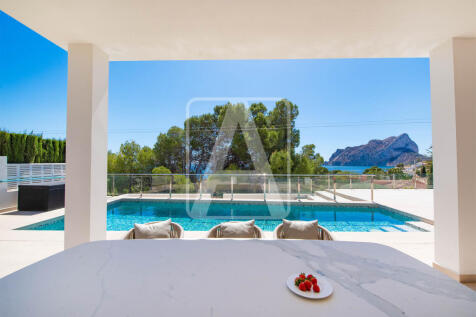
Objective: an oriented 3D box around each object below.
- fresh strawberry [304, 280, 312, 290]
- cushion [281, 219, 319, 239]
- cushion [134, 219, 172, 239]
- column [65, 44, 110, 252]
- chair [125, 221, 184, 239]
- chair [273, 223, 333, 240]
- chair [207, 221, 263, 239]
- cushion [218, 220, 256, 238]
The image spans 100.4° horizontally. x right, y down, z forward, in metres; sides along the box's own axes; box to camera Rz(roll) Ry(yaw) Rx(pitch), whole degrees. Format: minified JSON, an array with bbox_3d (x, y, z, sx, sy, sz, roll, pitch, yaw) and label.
[{"bbox_3d":[0.331,0.594,0.928,0.034,0.034,0.037,0,-1,2],"label":"fresh strawberry"},{"bbox_3d":[0.595,0.765,1.902,0.360,0.350,0.140,0,-16,2],"label":"cushion"},{"bbox_3d":[-0.817,0.765,1.902,0.360,0.350,0.140,0,-16,2],"label":"cushion"},{"bbox_3d":[-1.931,0.003,2.556,0.297,2.825,0.297,0,-1,2],"label":"column"},{"bbox_3d":[-0.785,1.011,1.732,0.570,0.770,0.580,0,-1,2],"label":"chair"},{"bbox_3d":[0.585,1.005,1.699,0.570,0.780,0.580,0,-2,5],"label":"chair"},{"bbox_3d":[-0.030,1.011,1.732,0.570,0.770,0.580,0,-1,2],"label":"chair"},{"bbox_3d":[-0.005,0.765,1.902,0.360,0.350,0.140,0,-16,2],"label":"cushion"}]

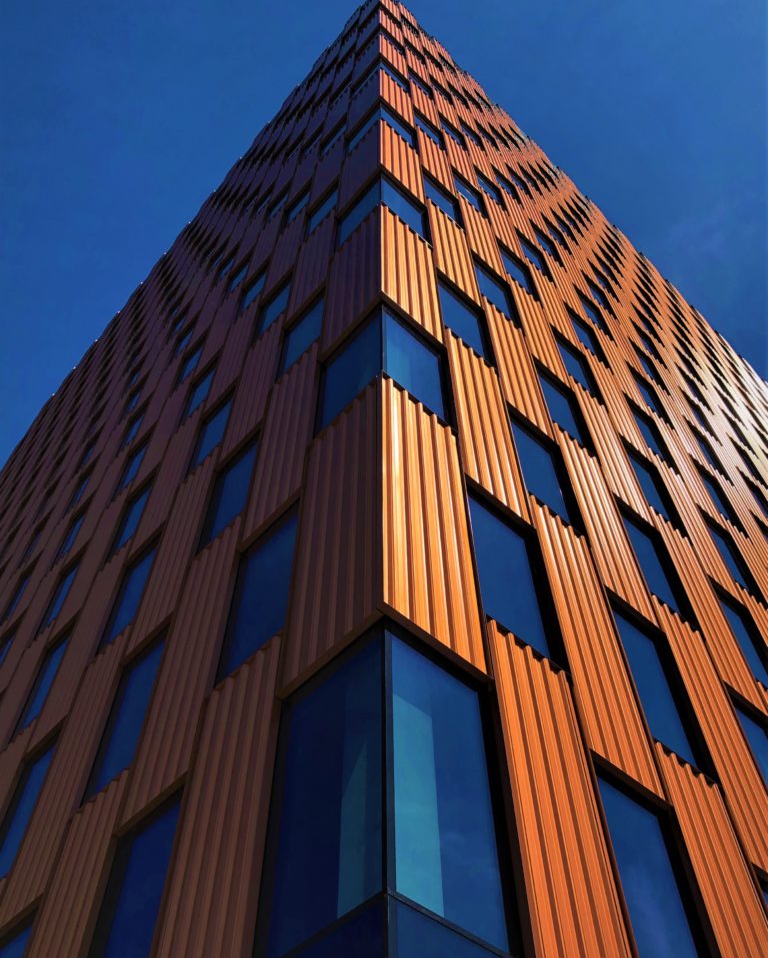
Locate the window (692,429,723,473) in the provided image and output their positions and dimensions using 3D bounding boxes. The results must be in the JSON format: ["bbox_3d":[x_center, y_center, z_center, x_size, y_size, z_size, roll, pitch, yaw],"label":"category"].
[{"bbox_3d":[9.106,-0.877,23.581,1.220,2.350,0.200,35,-61,-23],"label":"window"}]

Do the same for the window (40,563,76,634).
[{"bbox_3d":[-7.543,2.844,19.895,0.140,2.473,1.286,35,-61,-23],"label":"window"}]

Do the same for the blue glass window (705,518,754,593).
[{"bbox_3d":[7.756,1.794,18.716,1.199,2.218,0.122,36,-62,-23],"label":"blue glass window"}]

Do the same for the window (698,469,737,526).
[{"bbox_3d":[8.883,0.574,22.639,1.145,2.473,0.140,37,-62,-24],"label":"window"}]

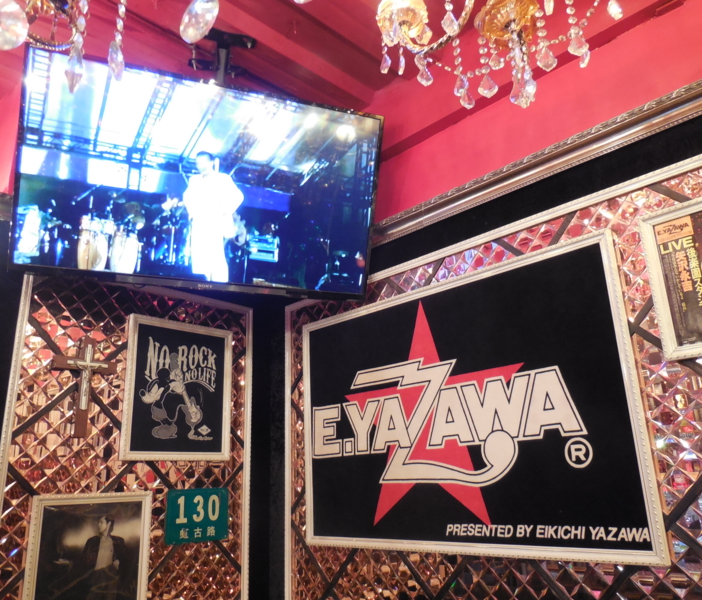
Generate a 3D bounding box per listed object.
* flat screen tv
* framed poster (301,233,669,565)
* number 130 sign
[{"bbox_3d":[-0.385,-0.314,1.613,0.950,0.557,0.065,4,3,-20],"label":"flat screen tv"},{"bbox_3d":[0.268,0.355,1.838,1.194,0.792,0.030,-19,-24,42],"label":"framed poster"},{"bbox_3d":[-0.550,0.780,2.094,0.010,0.180,0.252,-19,-24,42],"label":"number 130 sign"}]

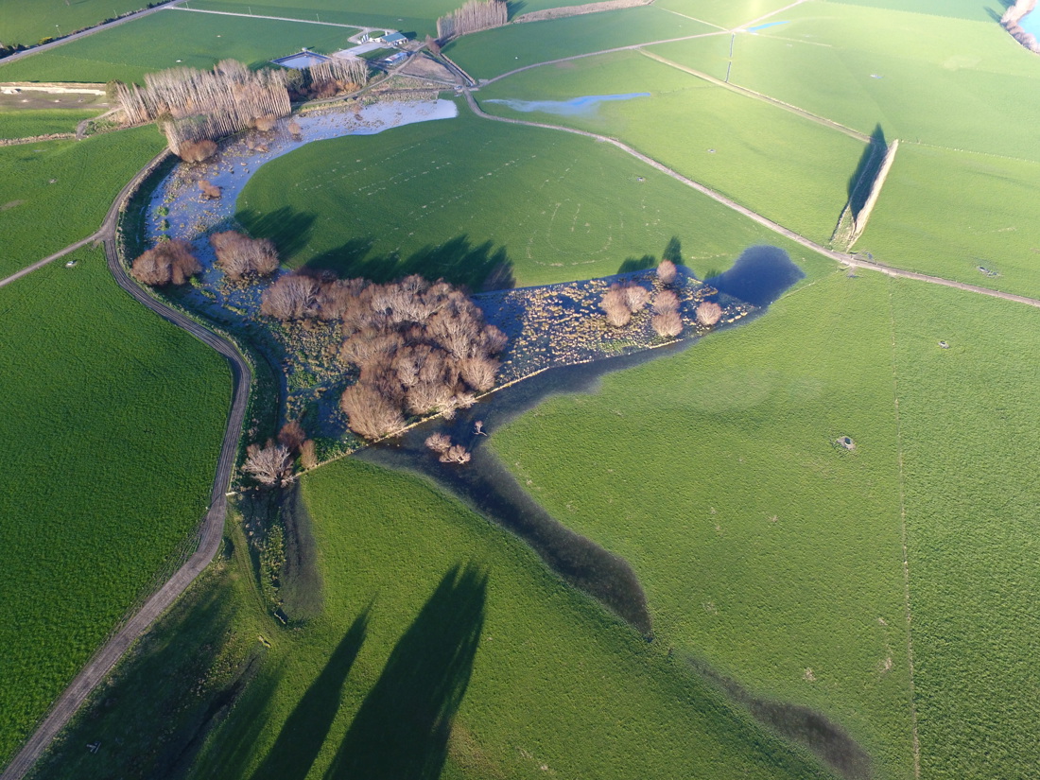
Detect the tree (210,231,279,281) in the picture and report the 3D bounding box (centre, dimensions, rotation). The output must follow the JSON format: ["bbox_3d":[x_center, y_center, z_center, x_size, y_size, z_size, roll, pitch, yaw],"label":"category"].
[{"bbox_3d":[-99.560,-48.200,217.670,21.300,12.500,18.500,-21,49,-20],"label":"tree"}]

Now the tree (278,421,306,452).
[{"bbox_3d":[-60.520,12.420,160.490,6.300,9.300,6.300,-23,50,-21],"label":"tree"}]

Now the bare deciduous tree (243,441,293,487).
[{"bbox_3d":[-63.820,19.140,152.690,11.300,11.000,11.000,0,45,0],"label":"bare deciduous tree"}]

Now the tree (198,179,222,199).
[{"bbox_3d":[-134.110,-87.120,259.780,8.700,6.800,7.800,-22,49,-20],"label":"tree"}]

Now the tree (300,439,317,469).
[{"bbox_3d":[-54.730,16.680,156.190,4.200,9.500,4.200,-22,50,-21],"label":"tree"}]

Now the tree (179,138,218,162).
[{"bbox_3d":[-151.570,-112.820,283.220,16.500,9.300,11.500,-21,49,-20],"label":"tree"}]

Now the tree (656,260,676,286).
[{"bbox_3d":[52.420,-41.950,214.580,6.600,9.000,6.600,12,47,11],"label":"tree"}]

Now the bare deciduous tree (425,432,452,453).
[{"bbox_3d":[-22.080,14.150,162.250,7.000,4.600,6.200,-9,46,-9],"label":"bare deciduous tree"}]

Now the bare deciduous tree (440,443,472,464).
[{"bbox_3d":[-17.180,16.970,159.490,7.800,4.600,6.000,-7,46,-7],"label":"bare deciduous tree"}]

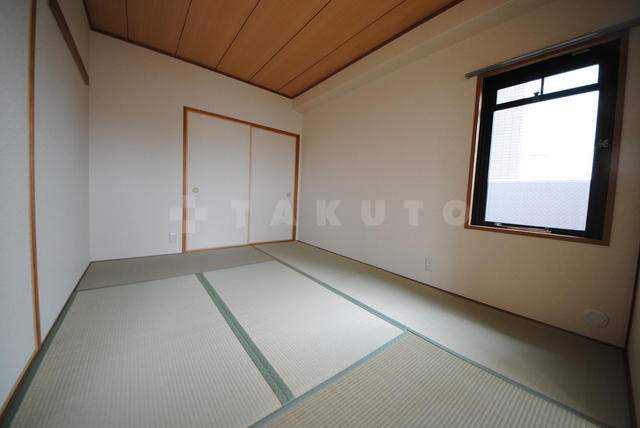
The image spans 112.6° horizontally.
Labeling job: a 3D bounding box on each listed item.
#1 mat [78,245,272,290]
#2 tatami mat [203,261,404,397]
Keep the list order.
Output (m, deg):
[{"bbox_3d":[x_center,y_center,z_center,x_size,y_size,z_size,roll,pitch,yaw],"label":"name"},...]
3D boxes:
[{"bbox_3d":[-1.483,0.566,2.490,1.711,0.040,0.851,0,5,-39],"label":"mat"},{"bbox_3d":[-0.329,0.679,1.764,0.834,0.040,1.711,0,5,-39],"label":"tatami mat"}]

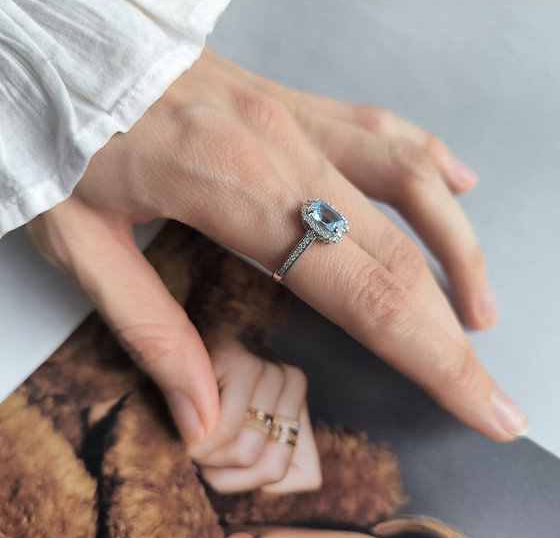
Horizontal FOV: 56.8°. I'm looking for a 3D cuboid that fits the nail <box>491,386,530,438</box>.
[{"bbox_3d":[0.061,0.038,0.137,0.013,0.003,0.009,47,45,-20],"label":"nail"}]

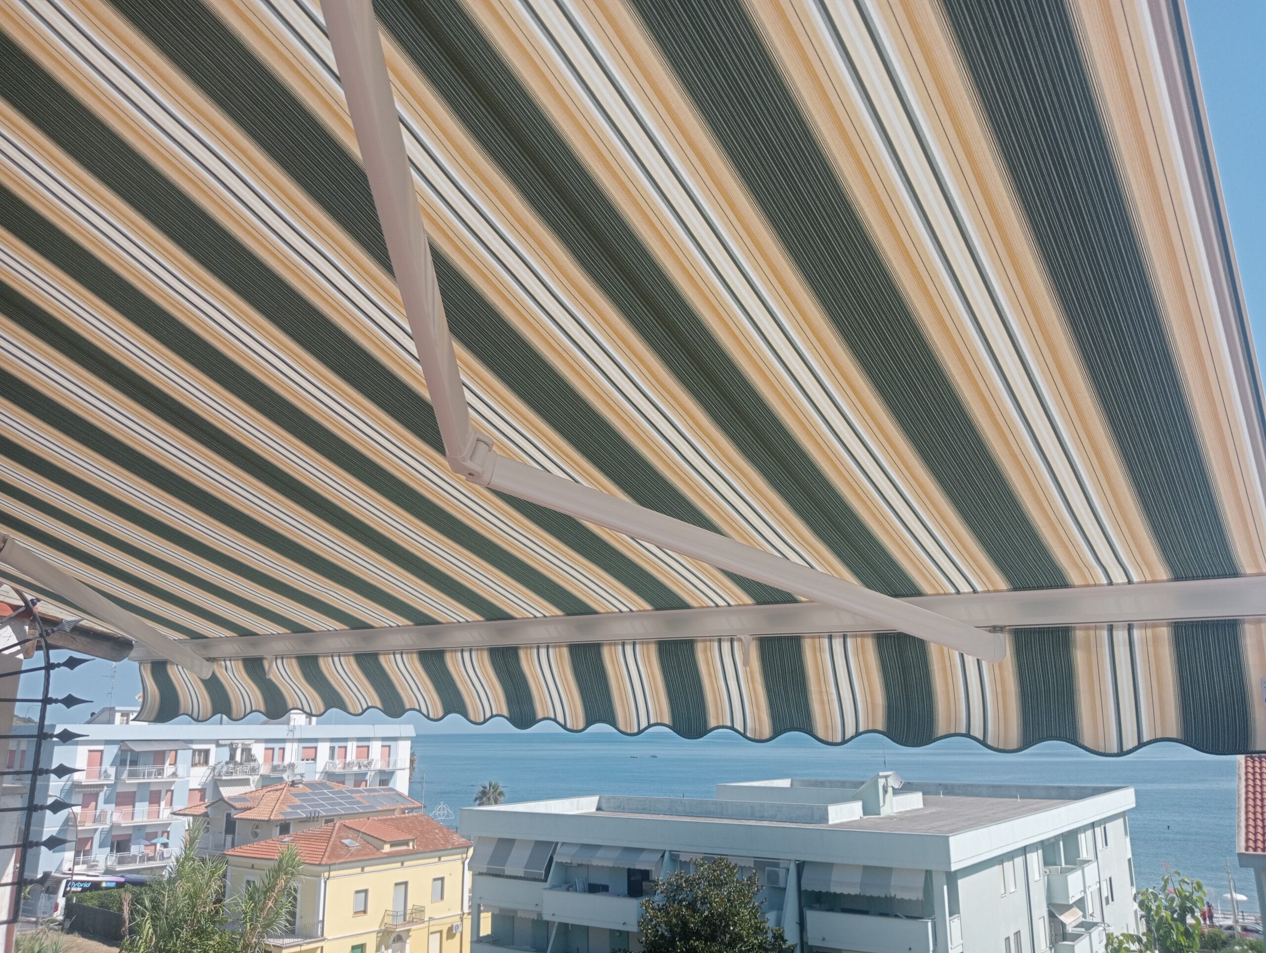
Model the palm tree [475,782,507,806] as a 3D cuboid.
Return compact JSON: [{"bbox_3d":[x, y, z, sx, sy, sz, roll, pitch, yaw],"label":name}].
[{"bbox_3d":[-15.516,37.714,110.112,3.600,9.500,3.600,1,-14,-8],"label":"palm tree"}]

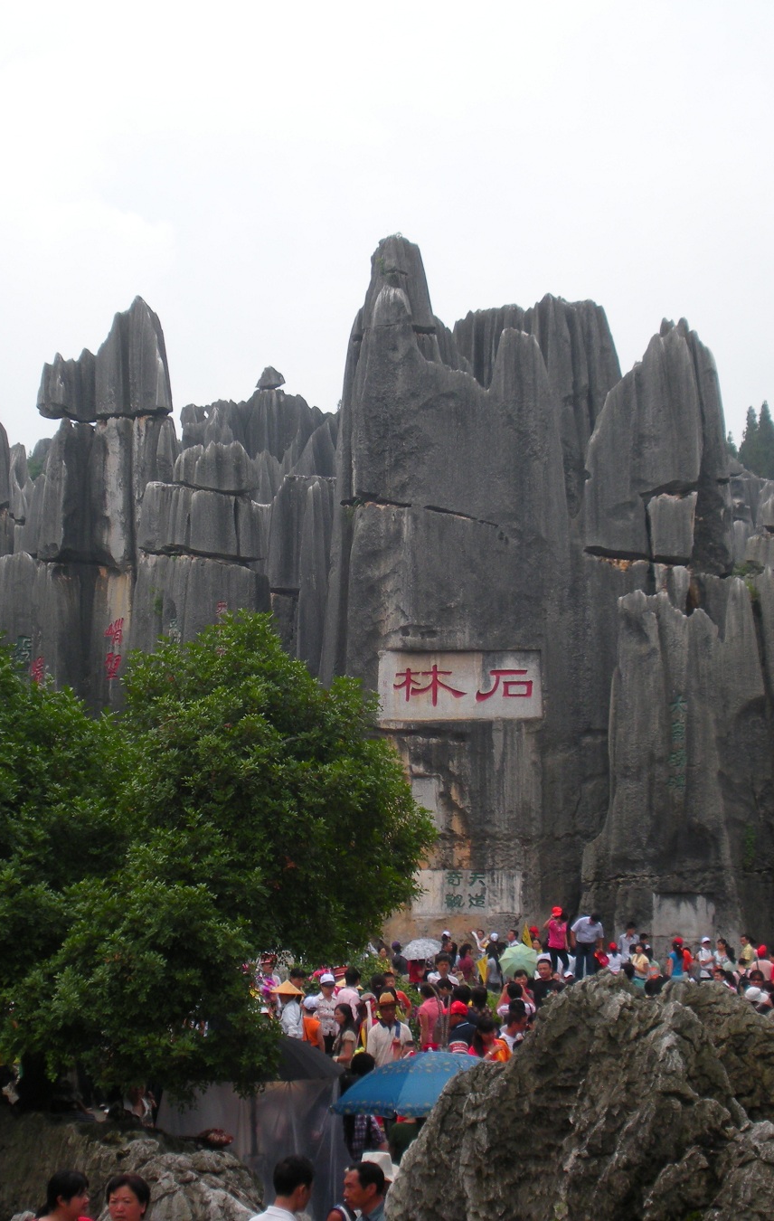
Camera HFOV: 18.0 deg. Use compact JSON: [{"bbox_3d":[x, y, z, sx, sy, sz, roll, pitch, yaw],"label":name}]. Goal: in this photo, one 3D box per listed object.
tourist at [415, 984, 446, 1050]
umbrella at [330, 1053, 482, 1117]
[{"bbox_3d":[0.539,5.450,30.409,0.460,1.600,0.300,3,-7,-24],"label":"tourist"},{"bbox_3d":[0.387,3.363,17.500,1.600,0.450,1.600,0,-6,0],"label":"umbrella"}]

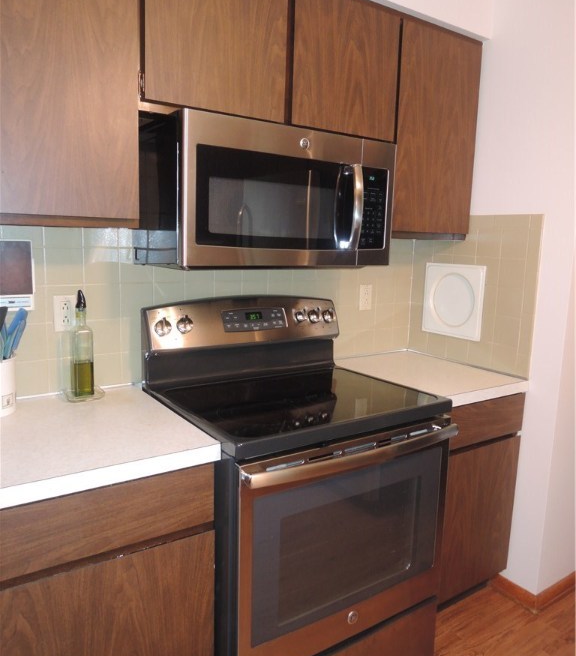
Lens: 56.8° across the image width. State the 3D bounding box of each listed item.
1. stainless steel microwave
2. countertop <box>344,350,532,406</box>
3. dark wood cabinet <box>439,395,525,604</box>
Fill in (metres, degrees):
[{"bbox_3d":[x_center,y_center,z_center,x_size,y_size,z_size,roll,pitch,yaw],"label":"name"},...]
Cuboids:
[{"bbox_3d":[-0.060,-0.420,1.782,0.762,0.415,0.396,-5,11,-33],"label":"stainless steel microwave"},{"bbox_3d":[0.521,0.191,2.137,0.518,0.043,0.630,-5,11,-33],"label":"countertop"},{"bbox_3d":[0.508,0.590,2.207,0.518,0.768,0.620,-5,11,-33],"label":"dark wood cabinet"}]

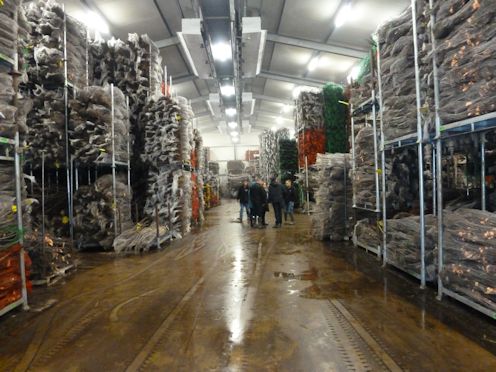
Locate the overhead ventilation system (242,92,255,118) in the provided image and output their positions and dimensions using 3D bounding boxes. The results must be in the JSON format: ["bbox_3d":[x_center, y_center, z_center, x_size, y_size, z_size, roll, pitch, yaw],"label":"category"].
[{"bbox_3d":[0.030,-5.560,23.600,0.800,0.500,4.900,-2,1,-1],"label":"overhead ventilation system"}]

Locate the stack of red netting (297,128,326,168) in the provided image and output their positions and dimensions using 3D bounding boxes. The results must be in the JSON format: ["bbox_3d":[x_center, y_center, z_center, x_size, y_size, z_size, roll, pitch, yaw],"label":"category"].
[{"bbox_3d":[3.320,-1.920,17.400,1.150,2.000,1.250,-2,1,-1],"label":"stack of red netting"}]

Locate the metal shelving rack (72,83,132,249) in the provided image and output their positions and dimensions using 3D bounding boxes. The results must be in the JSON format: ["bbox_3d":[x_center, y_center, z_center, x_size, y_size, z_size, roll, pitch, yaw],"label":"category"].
[{"bbox_3d":[-3.910,-0.500,9.250,1.150,4.200,1.150,-2,1,-1],"label":"metal shelving rack"}]

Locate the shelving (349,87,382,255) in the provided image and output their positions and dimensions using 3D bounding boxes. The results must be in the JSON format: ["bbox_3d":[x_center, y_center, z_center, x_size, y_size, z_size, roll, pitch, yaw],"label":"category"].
[{"bbox_3d":[3.120,-0.220,7.600,1.150,3.360,1.360,-2,1,-1],"label":"shelving"}]

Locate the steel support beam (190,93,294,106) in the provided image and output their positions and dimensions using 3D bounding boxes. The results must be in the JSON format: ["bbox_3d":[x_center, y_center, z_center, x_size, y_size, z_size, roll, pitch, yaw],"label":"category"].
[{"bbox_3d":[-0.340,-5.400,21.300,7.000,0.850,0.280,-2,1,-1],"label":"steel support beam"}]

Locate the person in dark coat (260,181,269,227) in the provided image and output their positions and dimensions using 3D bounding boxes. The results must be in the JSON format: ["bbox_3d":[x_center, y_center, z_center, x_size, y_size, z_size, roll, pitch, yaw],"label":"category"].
[{"bbox_3d":[0.580,0.640,12.800,0.500,1.690,0.360,-2,1,5],"label":"person in dark coat"}]

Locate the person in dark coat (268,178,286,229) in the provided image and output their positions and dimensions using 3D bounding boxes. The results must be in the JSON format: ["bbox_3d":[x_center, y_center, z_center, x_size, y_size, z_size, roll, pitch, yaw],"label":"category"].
[{"bbox_3d":[0.990,0.530,11.550,0.550,1.740,0.420,-1,1,20],"label":"person in dark coat"}]

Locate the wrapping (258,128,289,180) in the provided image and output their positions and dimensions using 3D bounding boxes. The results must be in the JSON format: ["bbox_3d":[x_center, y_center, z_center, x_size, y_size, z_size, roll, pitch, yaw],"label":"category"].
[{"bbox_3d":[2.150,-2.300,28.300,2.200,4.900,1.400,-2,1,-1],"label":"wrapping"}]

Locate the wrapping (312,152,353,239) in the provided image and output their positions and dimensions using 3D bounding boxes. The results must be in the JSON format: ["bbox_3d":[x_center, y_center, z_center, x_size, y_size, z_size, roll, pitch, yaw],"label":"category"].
[{"bbox_3d":[2.460,0.280,9.850,1.100,2.350,1.150,-2,1,-1],"label":"wrapping"}]

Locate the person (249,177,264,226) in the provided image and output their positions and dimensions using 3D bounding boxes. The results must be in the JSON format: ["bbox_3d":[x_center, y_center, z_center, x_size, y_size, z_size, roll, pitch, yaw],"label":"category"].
[{"bbox_3d":[0.330,0.540,11.550,0.550,1.760,0.420,-1,1,20],"label":"person"}]

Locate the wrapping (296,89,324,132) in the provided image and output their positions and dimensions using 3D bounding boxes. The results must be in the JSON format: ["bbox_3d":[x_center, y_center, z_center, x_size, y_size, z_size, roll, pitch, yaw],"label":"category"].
[{"bbox_3d":[3.220,-3.770,17.550,1.150,2.150,1.300,-2,1,-1],"label":"wrapping"}]

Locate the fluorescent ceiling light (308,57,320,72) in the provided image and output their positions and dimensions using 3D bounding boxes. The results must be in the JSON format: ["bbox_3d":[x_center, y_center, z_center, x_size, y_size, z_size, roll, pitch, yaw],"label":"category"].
[{"bbox_3d":[3.100,-5.680,16.050,0.220,0.140,1.550,-2,1,-1],"label":"fluorescent ceiling light"}]

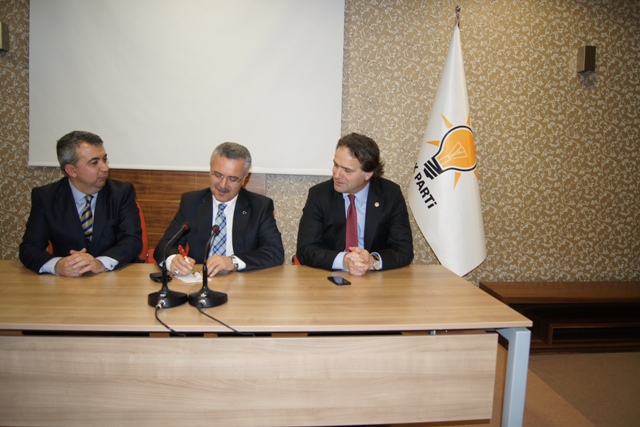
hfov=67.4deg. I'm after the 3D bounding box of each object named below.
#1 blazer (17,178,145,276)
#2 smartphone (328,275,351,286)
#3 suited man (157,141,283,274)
[{"bbox_3d":[-1.025,0.144,2.119,0.530,0.600,0.460,-1,7,-22],"label":"blazer"},{"bbox_3d":[0.078,0.266,1.907,0.058,0.011,0.110,0,7,-18],"label":"smartphone"},{"bbox_3d":[-0.435,0.328,2.165,0.560,1.280,0.620,2,6,-2],"label":"suited man"}]

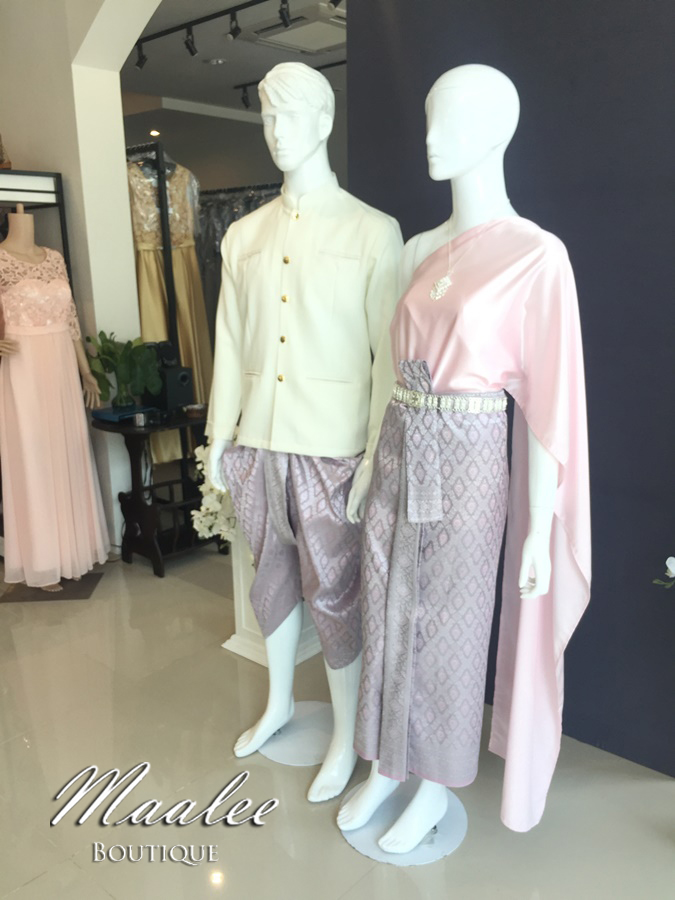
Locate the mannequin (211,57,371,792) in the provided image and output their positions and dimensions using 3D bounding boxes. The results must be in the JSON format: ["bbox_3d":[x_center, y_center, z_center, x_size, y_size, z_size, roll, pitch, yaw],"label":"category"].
[{"bbox_3d":[-0.126,-0.030,2.060,0.570,1.876,0.400,8,16,32],"label":"mannequin"}]

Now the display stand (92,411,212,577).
[{"bbox_3d":[-0.788,0.180,3.639,0.410,0.734,0.690,12,19,42],"label":"display stand"}]

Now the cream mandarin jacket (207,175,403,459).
[{"bbox_3d":[-0.106,-0.347,2.009,0.585,0.739,0.300,7,16,30],"label":"cream mandarin jacket"}]

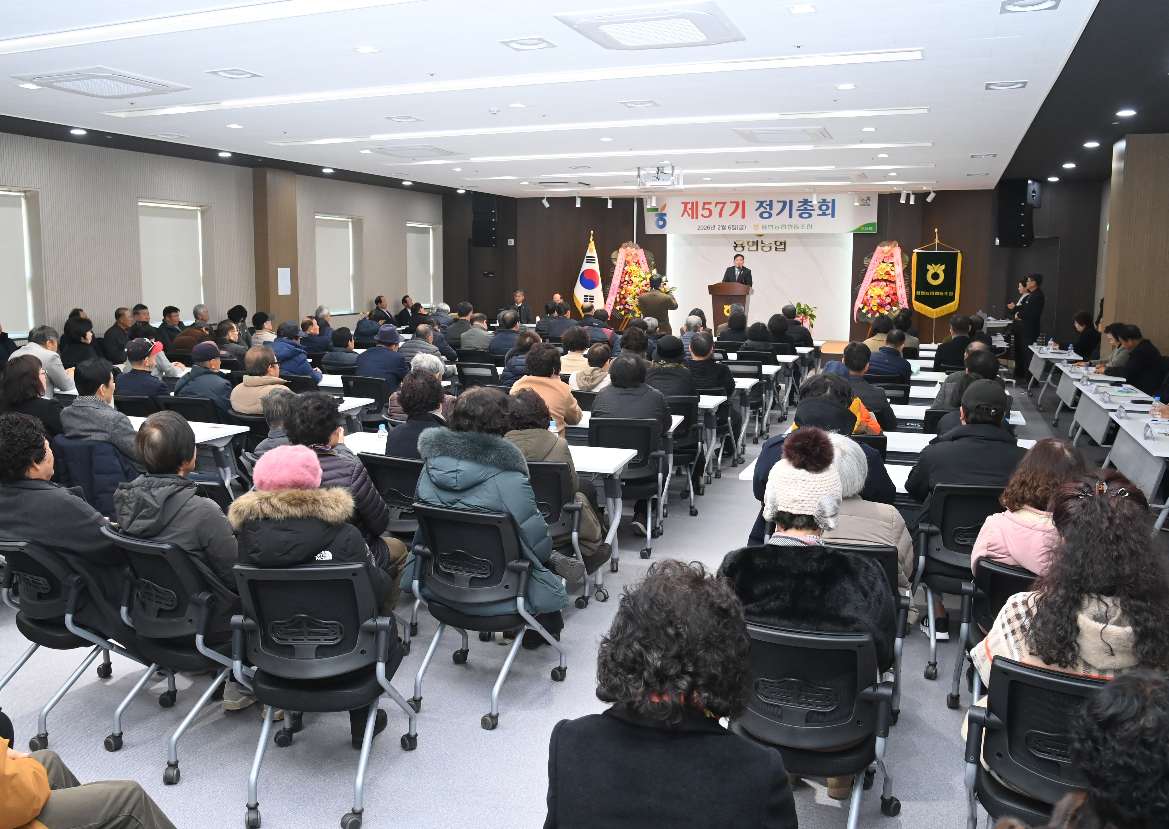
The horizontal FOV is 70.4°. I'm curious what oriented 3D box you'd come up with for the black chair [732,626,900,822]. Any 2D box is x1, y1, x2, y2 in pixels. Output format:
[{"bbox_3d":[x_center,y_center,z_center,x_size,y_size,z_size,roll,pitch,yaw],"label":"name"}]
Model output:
[{"bbox_3d":[0.646,0.938,2.510,0.550,0.840,0.570,5,11,23],"label":"black chair"}]

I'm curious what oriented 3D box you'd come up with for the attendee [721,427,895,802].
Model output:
[{"bbox_3d":[0.658,0.691,2.579,0.540,1.360,0.750,3,10,13],"label":"attendee"}]

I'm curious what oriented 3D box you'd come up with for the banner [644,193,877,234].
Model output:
[{"bbox_3d":[3.350,-3.890,16.104,4.520,0.730,0.030,5,11,22],"label":"banner"}]

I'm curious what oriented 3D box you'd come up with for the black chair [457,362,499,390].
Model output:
[{"bbox_3d":[-1.024,-0.102,8.276,0.550,0.860,0.570,4,10,15],"label":"black chair"}]

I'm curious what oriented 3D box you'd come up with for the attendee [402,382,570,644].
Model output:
[{"bbox_3d":[-0.364,0.505,3.682,0.590,1.300,0.760,6,11,25],"label":"attendee"}]

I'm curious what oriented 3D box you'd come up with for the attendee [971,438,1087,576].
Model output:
[{"bbox_3d":[1.657,0.687,3.018,0.490,1.230,0.750,5,11,23],"label":"attendee"}]

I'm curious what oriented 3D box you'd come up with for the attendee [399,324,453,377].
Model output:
[{"bbox_3d":[-1.577,-0.291,8.281,0.580,1.200,0.820,6,12,28],"label":"attendee"}]

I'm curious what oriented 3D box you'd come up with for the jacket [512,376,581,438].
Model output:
[{"bbox_3d":[-0.266,0.018,5.752,0.520,0.620,0.450,5,11,27],"label":"jacket"}]

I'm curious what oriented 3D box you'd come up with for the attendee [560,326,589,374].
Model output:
[{"bbox_3d":[-0.090,-0.190,7.697,0.460,1.250,0.750,5,11,23],"label":"attendee"}]

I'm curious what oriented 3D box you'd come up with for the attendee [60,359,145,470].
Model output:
[{"bbox_3d":[-2.482,0.293,4.638,0.540,1.250,0.700,6,12,28],"label":"attendee"}]

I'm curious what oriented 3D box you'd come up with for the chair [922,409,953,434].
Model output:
[{"bbox_3d":[2.522,0.366,5.751,0.550,0.840,0.560,4,11,17],"label":"chair"}]

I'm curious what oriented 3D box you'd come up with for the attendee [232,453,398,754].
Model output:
[{"bbox_3d":[-0.911,0.670,3.042,0.600,1.180,0.720,1,10,-1],"label":"attendee"}]

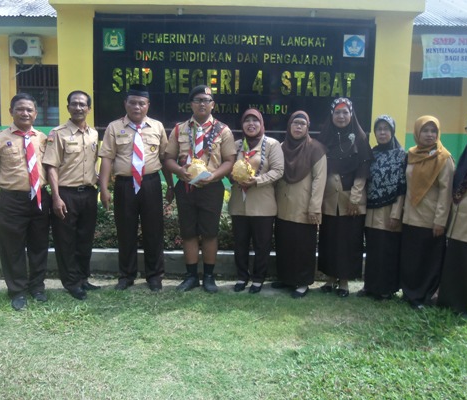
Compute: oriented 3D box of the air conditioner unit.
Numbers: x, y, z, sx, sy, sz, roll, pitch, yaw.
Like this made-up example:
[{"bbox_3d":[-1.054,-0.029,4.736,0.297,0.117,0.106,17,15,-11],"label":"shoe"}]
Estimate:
[{"bbox_3d":[-4.949,-3.643,10.300,0.740,0.500,0.290,1,6,0],"label":"air conditioner unit"}]

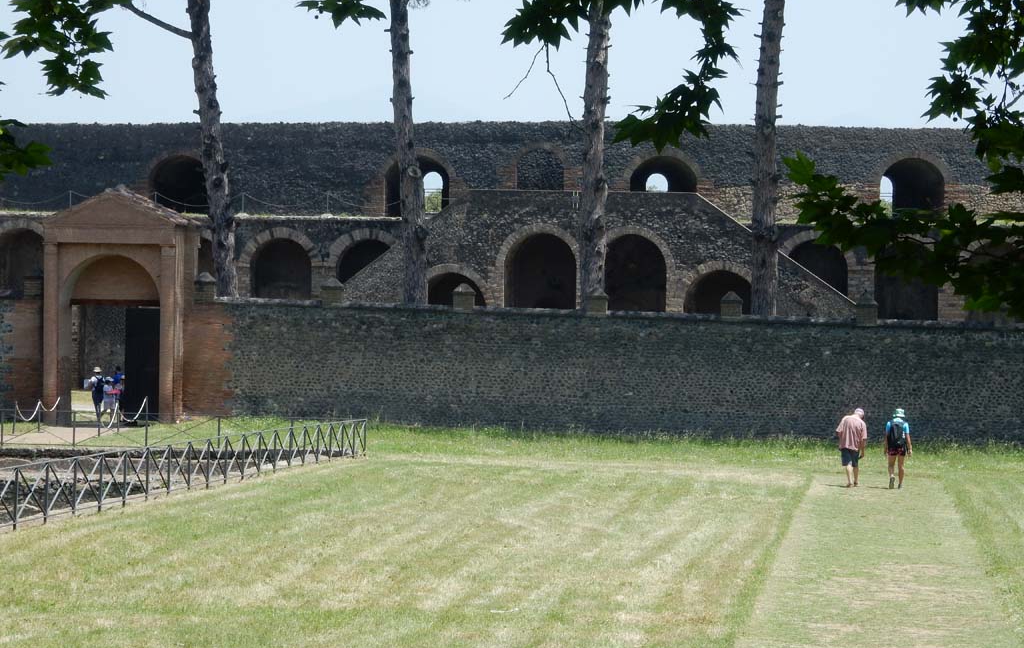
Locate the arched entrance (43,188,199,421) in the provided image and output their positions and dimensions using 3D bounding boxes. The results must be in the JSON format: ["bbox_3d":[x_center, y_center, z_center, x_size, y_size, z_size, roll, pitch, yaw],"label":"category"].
[{"bbox_3d":[-12.309,-0.545,108.939,4.200,7.300,2.900,1,0,7],"label":"arched entrance"}]

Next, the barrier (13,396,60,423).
[{"bbox_3d":[-14.100,2.720,103.100,0.250,0.900,6.200,0,0,5],"label":"barrier"}]

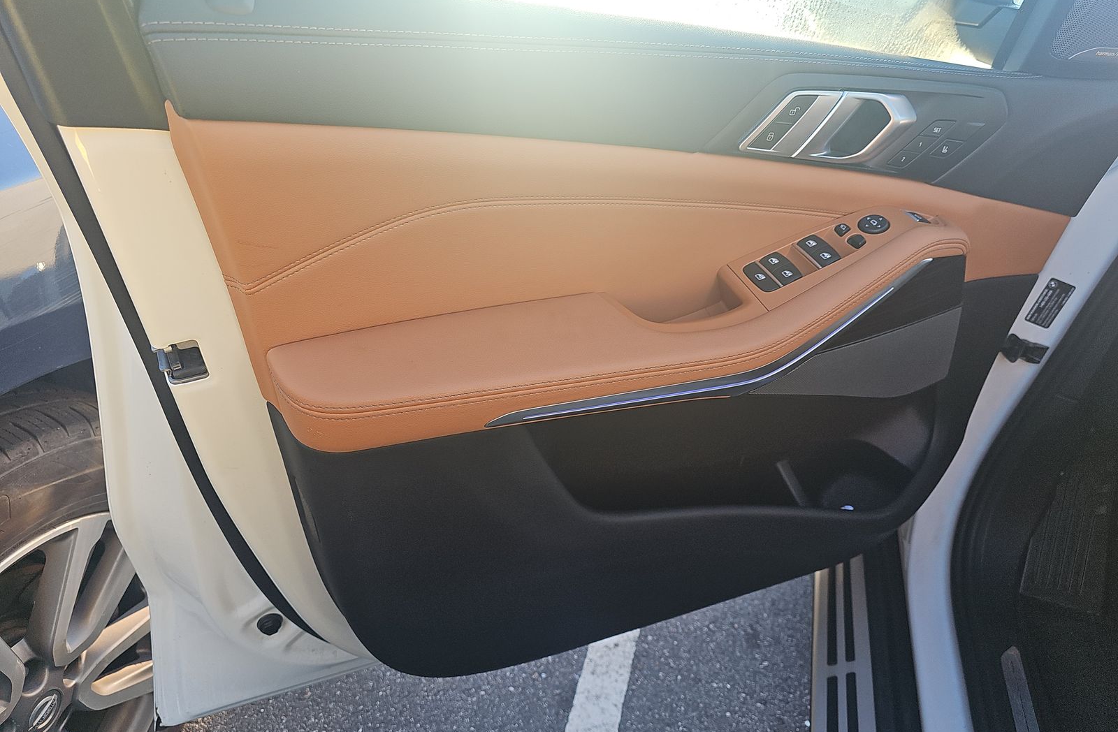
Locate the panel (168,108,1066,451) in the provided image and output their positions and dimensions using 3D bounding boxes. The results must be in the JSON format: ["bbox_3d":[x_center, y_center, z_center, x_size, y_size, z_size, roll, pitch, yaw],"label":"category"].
[{"bbox_3d":[0.205,-0.114,0.682,0.970,0.252,0.130,-9,40,-20],"label":"panel"}]

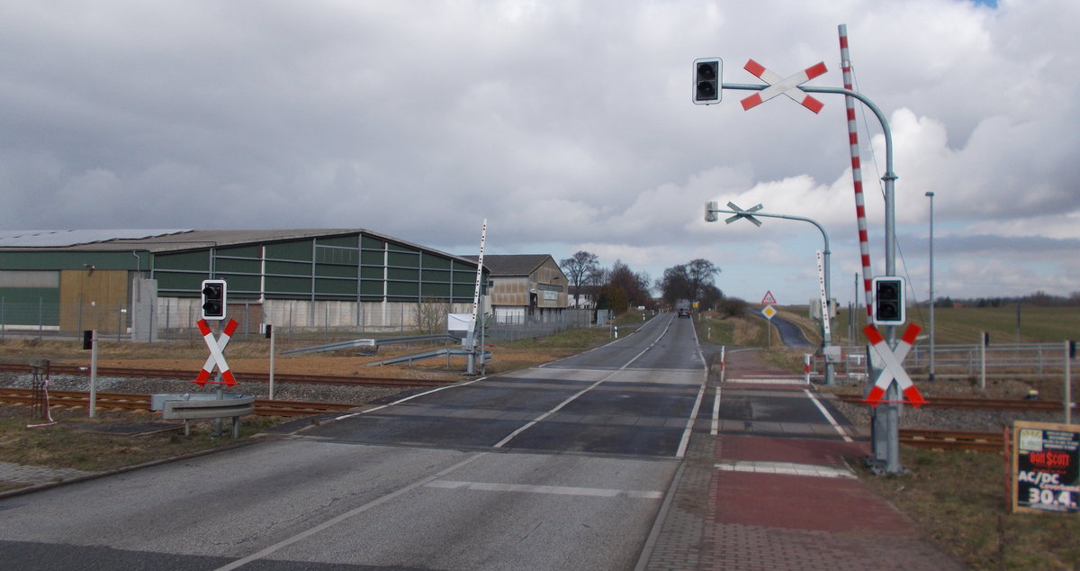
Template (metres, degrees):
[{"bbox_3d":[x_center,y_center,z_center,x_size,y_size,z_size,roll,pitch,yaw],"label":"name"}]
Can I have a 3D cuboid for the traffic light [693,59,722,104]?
[{"bbox_3d":[2.531,-3.081,12.250,0.455,0.695,0.330,0,-2,16],"label":"traffic light"}]

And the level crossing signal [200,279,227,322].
[{"bbox_3d":[-5.654,0.257,14.050,0.455,0.695,0.330,1,-2,6],"label":"level crossing signal"}]

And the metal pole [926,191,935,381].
[{"bbox_3d":[13.321,0.031,27.600,0.300,6.400,0.220,1,-2,-14],"label":"metal pole"}]

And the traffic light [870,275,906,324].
[{"bbox_3d":[4.944,0.219,11.500,0.455,0.695,0.330,0,-2,16],"label":"traffic light"}]

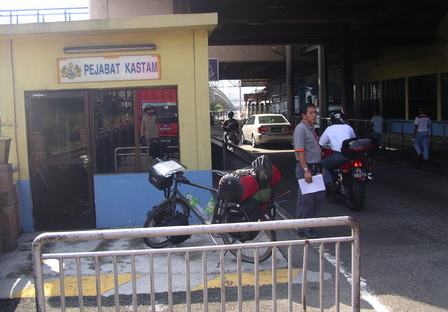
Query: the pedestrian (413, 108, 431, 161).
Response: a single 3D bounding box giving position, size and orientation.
[{"bbox_3d":[6.104,-0.652,14.800,0.500,1.620,0.400,-2,6,-4],"label":"pedestrian"}]

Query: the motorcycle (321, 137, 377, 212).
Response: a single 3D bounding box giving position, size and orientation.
[{"bbox_3d":[1.995,0.235,8.211,0.740,1.180,2.050,-2,6,-9],"label":"motorcycle"}]

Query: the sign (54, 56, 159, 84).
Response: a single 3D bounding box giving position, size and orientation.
[{"bbox_3d":[-1.559,-1.173,6.480,1.390,0.345,0.050,-2,6,-6],"label":"sign"}]

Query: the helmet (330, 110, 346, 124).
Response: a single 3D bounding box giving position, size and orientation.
[{"bbox_3d":[1.949,-0.650,8.150,0.260,0.270,0.310,-2,6,-9],"label":"helmet"}]

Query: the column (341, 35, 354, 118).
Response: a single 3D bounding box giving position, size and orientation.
[{"bbox_3d":[4.771,-2.771,18.500,0.450,5.000,0.450,-2,6,-9],"label":"column"}]

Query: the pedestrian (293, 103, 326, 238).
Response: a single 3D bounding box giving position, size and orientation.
[{"bbox_3d":[1.086,0.198,6.120,0.330,1.710,0.480,1,6,22],"label":"pedestrian"}]

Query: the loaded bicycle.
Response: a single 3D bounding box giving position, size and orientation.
[{"bbox_3d":[-0.100,0.525,5.270,1.760,1.100,0.580,2,6,29],"label":"loaded bicycle"}]

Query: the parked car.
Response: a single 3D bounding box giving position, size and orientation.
[{"bbox_3d":[1.920,-1.200,22.400,1.720,1.470,4.500,-2,6,-9],"label":"parked car"}]

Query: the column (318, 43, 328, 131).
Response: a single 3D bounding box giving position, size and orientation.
[{"bbox_3d":[4.557,-3.111,22.000,0.400,5.000,0.400,-2,6,-9],"label":"column"}]

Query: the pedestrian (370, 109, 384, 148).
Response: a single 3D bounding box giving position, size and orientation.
[{"bbox_3d":[6.282,-1.093,19.600,0.500,1.630,0.380,-2,6,-3],"label":"pedestrian"}]

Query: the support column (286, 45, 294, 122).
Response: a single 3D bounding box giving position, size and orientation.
[{"bbox_3d":[3.525,-3.481,25.500,0.400,5.100,0.400,-2,6,-9],"label":"support column"}]

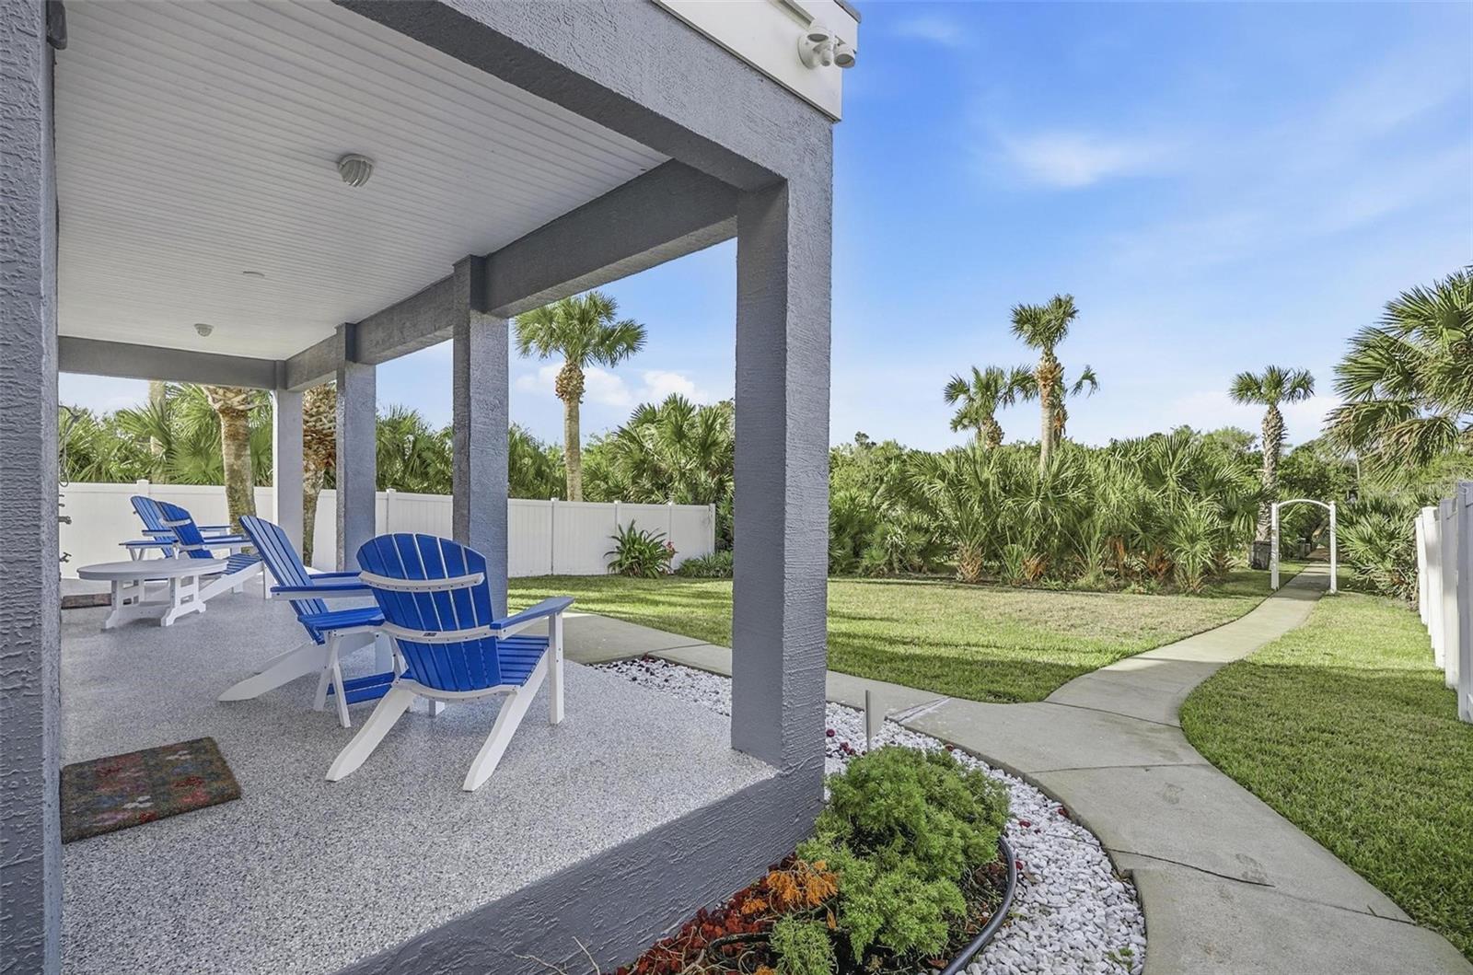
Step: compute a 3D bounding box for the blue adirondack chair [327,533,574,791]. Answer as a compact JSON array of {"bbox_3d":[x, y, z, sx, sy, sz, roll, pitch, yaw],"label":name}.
[{"bbox_3d":[-1.212,0.647,2.845,0.776,0.948,0.794,1,1,8],"label":"blue adirondack chair"}]

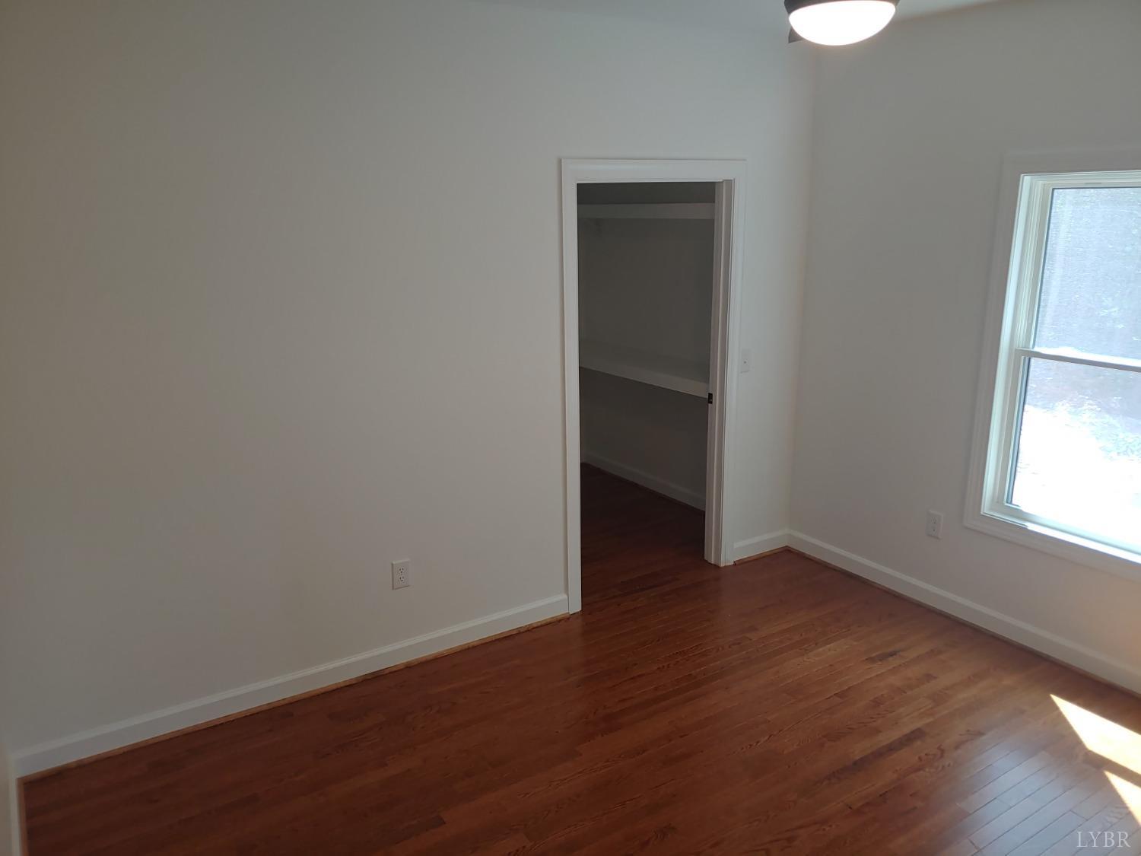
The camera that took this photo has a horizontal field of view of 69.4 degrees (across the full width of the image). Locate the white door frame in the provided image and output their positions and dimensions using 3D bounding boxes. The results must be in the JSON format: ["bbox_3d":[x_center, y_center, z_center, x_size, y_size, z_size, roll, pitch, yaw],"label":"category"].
[{"bbox_3d":[0.400,-0.204,4.099,1.063,2.135,0.140,-9,17,-30],"label":"white door frame"}]

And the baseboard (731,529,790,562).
[{"bbox_3d":[1.091,0.677,4.683,0.430,0.118,0.020,-9,17,-30],"label":"baseboard"}]

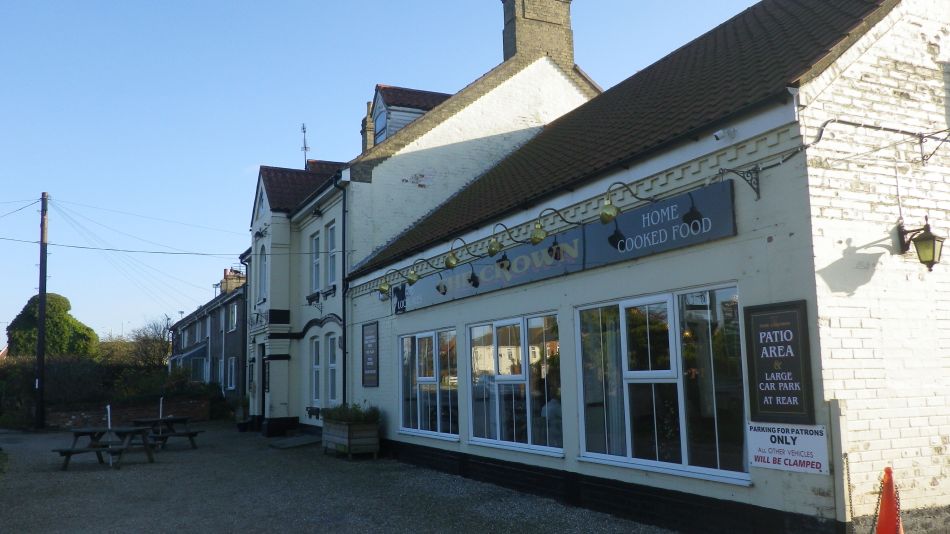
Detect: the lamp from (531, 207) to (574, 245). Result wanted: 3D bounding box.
[{"bbox_3d":[0.895,-0.440,7.693,0.580,0.400,0.200,3,-10,-28],"label":"lamp"}]

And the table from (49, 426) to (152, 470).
[{"bbox_3d":[-7.269,3.619,14.083,1.602,0.714,1.426,-2,-8,3],"label":"table"}]

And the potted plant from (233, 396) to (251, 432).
[{"bbox_3d":[-7.252,4.583,21.950,0.500,1.100,0.550,3,-10,-28],"label":"potted plant"}]

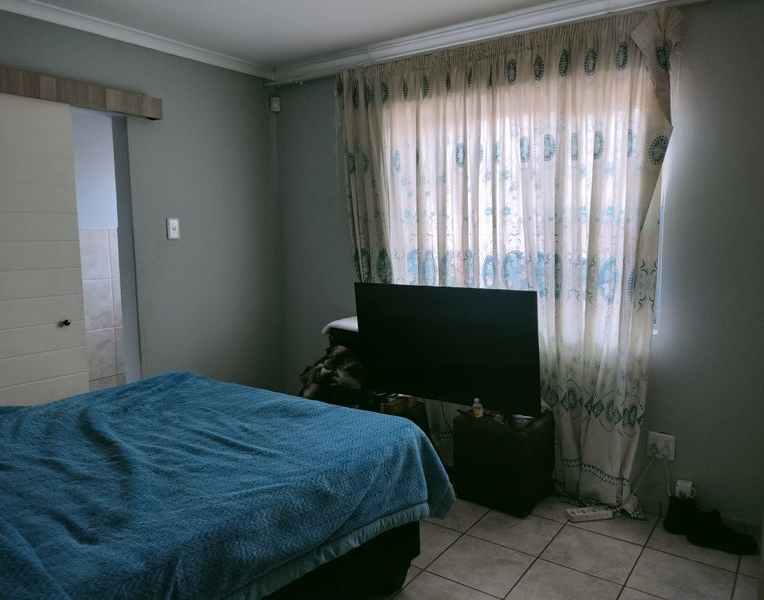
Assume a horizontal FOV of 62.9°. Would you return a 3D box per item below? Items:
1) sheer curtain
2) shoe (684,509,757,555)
[{"bbox_3d":[0.528,-0.139,3.342,1.870,2.280,0.140,4,8,35],"label":"sheer curtain"},{"bbox_3d":[1.494,1.004,2.740,0.270,0.135,0.100,2,7,22],"label":"shoe"}]

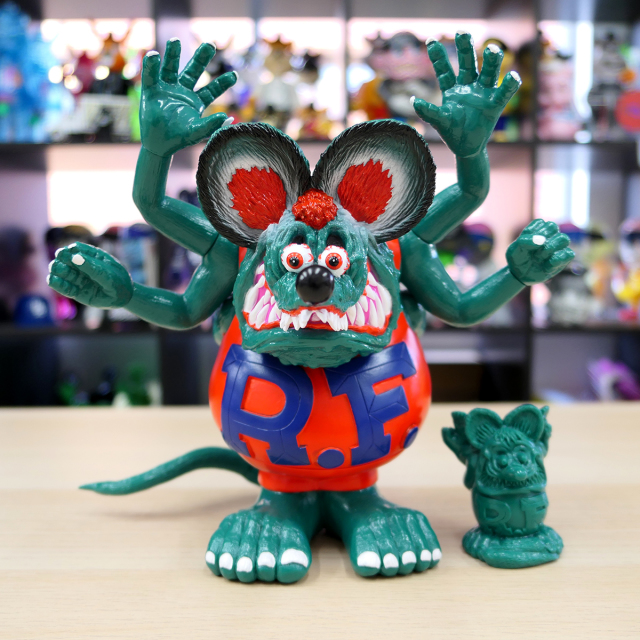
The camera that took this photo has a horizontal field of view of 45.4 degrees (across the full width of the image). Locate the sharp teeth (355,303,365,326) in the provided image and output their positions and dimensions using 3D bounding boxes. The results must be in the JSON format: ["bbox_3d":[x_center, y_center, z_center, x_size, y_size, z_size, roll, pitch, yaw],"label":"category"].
[{"bbox_3d":[0.020,-0.003,0.388,0.005,0.012,0.005,-2,5,-22],"label":"sharp teeth"}]

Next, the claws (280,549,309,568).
[{"bbox_3d":[-0.013,0.121,0.388,0.014,0.008,0.006,1,6,8],"label":"claws"}]

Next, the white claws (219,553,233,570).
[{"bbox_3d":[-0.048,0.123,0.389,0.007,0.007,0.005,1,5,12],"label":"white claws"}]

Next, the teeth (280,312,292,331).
[{"bbox_3d":[-0.017,0.001,0.381,0.006,0.009,0.005,1,5,12],"label":"teeth"}]

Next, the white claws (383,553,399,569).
[{"bbox_3d":[0.037,0.125,0.397,0.007,0.007,0.005,-2,6,-20],"label":"white claws"}]

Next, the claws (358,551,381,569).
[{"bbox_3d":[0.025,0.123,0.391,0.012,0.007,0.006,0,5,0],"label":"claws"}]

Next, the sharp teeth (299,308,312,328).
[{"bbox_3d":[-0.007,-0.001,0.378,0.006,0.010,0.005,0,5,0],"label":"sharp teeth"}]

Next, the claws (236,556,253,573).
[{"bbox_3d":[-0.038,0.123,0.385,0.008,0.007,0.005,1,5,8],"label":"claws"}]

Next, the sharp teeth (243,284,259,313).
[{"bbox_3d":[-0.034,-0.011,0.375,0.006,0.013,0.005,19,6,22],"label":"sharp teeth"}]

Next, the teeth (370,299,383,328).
[{"bbox_3d":[0.029,-0.003,0.395,0.006,0.015,0.006,-3,6,-30],"label":"teeth"}]

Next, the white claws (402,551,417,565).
[{"bbox_3d":[0.047,0.124,0.399,0.007,0.006,0.005,-2,6,-22],"label":"white claws"}]

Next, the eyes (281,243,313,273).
[{"bbox_3d":[-0.012,-0.031,0.384,0.016,0.015,0.011,0,5,5],"label":"eyes"}]

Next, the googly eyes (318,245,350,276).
[{"bbox_3d":[0.007,-0.029,0.368,0.015,0.016,0.013,0,6,-2],"label":"googly eyes"}]

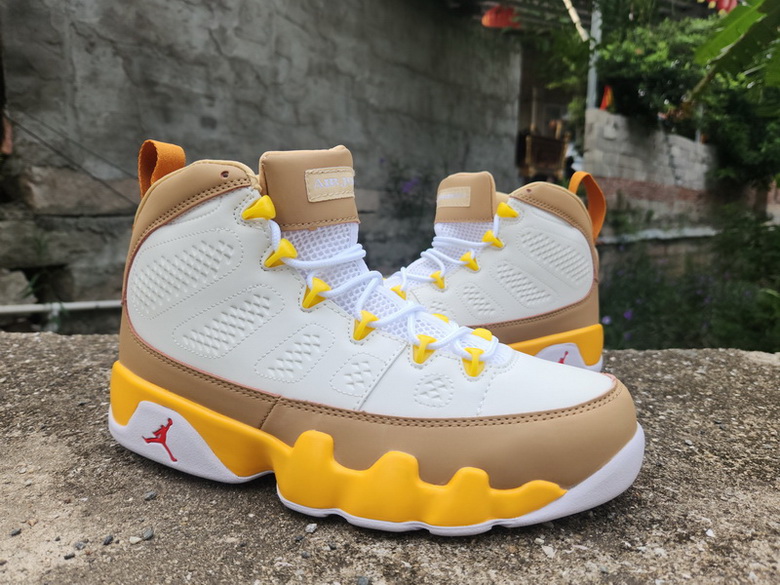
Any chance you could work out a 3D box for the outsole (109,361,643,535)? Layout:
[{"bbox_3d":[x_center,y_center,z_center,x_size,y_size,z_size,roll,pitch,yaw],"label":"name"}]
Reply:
[{"bbox_3d":[-0.019,0.072,0.288,0.300,0.052,0.110,4,10,14],"label":"outsole"}]

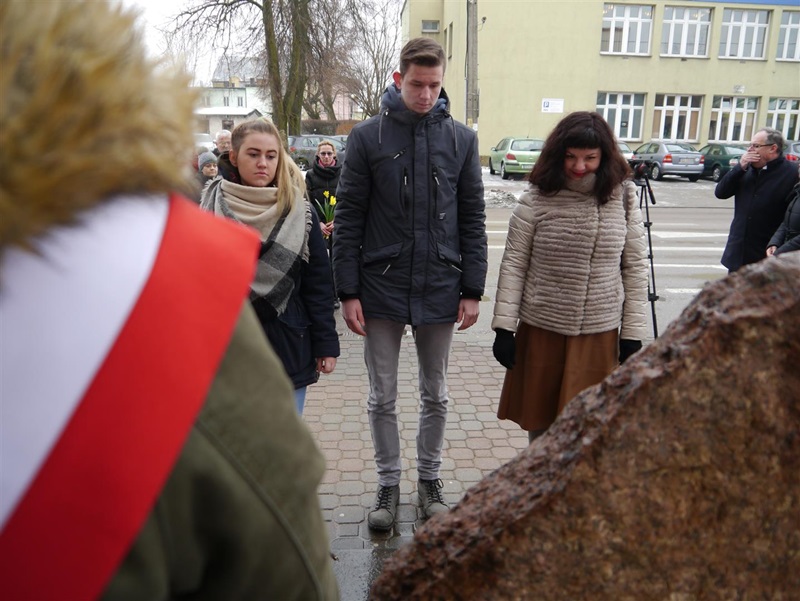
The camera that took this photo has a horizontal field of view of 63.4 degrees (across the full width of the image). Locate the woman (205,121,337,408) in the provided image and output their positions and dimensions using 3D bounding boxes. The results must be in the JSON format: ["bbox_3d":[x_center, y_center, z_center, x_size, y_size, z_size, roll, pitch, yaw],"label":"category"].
[{"bbox_3d":[-0.491,0.117,2.475,0.510,1.600,0.380,-3,14,-16],"label":"woman"}]

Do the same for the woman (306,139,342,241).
[{"bbox_3d":[-0.700,-0.754,6.298,0.470,1.630,0.380,-1,13,-7],"label":"woman"}]

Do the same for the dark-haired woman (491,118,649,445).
[{"bbox_3d":[0.662,0.086,2.608,0.560,1.630,0.400,1,13,0],"label":"dark-haired woman"}]

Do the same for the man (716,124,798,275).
[{"bbox_3d":[2.530,-0.356,4.634,0.470,1.710,0.570,-7,15,-29],"label":"man"}]

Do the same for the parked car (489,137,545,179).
[{"bbox_3d":[4.719,-5.569,25.354,1.750,1.510,4.200,1,13,-1],"label":"parked car"}]

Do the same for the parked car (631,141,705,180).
[{"bbox_3d":[10.937,-5.689,26.563,1.720,1.430,4.250,1,13,1],"label":"parked car"}]

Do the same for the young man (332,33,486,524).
[{"bbox_3d":[0.041,-0.015,2.524,0.560,1.850,0.370,-1,13,-6],"label":"young man"}]

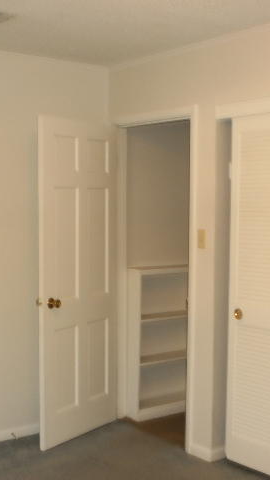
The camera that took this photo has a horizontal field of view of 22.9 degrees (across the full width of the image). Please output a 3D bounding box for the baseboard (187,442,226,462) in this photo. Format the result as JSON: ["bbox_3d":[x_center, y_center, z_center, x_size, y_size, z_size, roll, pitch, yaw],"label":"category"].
[{"bbox_3d":[0.425,1.239,3.938,0.110,0.085,0.180,-2,4,-37],"label":"baseboard"}]

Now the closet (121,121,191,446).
[{"bbox_3d":[0.334,0.251,4.400,0.560,2.040,0.710,-2,4,-37],"label":"closet"}]

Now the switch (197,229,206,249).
[{"bbox_3d":[0.383,-0.005,3.856,0.015,0.115,0.072,-2,4,-37],"label":"switch"}]

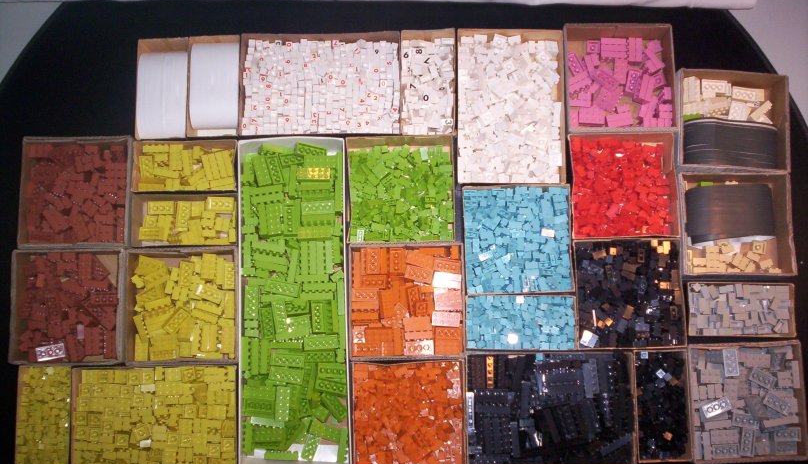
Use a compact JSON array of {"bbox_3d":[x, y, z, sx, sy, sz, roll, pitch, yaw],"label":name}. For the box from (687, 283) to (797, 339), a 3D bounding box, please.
[{"bbox_3d":[0.245,0.059,0.640,0.077,0.031,0.038,1,83,0],"label":"box"}]

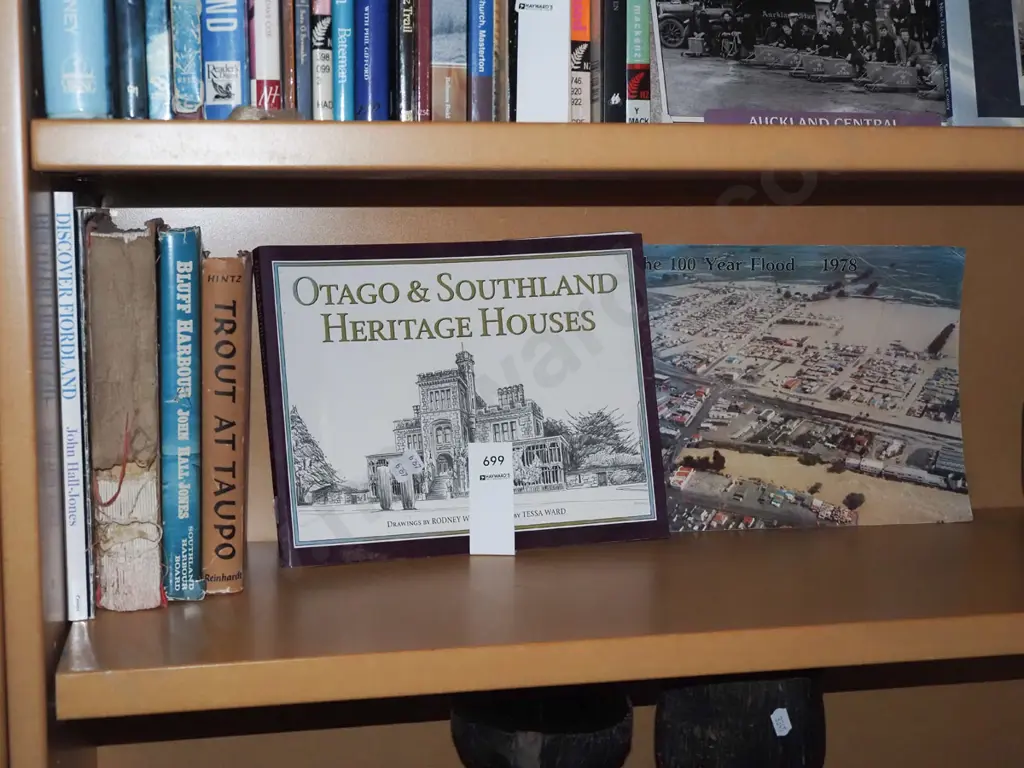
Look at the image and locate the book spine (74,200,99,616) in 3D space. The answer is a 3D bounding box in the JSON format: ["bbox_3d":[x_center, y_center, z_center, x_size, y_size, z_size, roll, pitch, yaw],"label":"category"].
[{"bbox_3d":[-0.283,0.009,0.981,0.006,0.259,0.190,-1,7,-11],"label":"book spine"}]

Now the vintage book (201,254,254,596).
[{"bbox_3d":[-0.205,0.020,1.019,0.029,0.228,0.146,0,7,-11],"label":"vintage book"}]

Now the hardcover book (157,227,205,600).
[{"bbox_3d":[-0.231,0.012,1.010,0.025,0.245,0.163,0,7,-11],"label":"hardcover book"}]

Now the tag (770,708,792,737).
[{"bbox_3d":[0.189,0.238,0.997,0.013,0.021,0.001,-23,12,-17],"label":"tag"}]

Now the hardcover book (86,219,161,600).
[{"bbox_3d":[-0.262,0.013,0.992,0.042,0.250,0.172,-1,7,-11],"label":"hardcover book"}]

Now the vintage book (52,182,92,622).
[{"bbox_3d":[-0.292,0.005,0.978,0.012,0.269,0.195,-1,7,-11],"label":"vintage book"}]

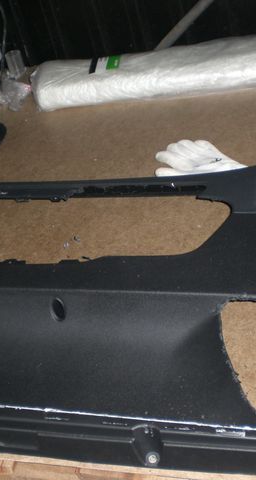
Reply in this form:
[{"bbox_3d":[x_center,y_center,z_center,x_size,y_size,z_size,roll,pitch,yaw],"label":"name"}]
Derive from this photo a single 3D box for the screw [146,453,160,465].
[{"bbox_3d":[0.033,0.279,0.891,0.016,0.018,0.016,-4,55,6],"label":"screw"}]

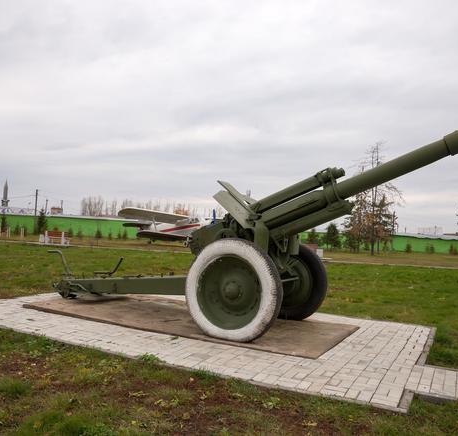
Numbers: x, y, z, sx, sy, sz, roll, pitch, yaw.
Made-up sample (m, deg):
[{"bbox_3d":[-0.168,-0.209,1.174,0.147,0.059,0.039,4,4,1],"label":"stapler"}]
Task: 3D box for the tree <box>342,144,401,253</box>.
[{"bbox_3d":[13.494,-1.801,41.000,5.172,10.598,5.172,3,-2,0],"label":"tree"}]

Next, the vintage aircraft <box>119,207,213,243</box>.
[{"bbox_3d":[-6.136,1.277,49.273,12.500,4.100,18.200,0,-3,44],"label":"vintage aircraft"}]

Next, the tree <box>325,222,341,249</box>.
[{"bbox_3d":[13.531,2.419,57.000,2.092,3.661,2.092,3,-2,0],"label":"tree"}]

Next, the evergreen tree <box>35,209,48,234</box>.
[{"bbox_3d":[-26.163,0.511,61.000,1.679,3.680,1.679,3,-2,0],"label":"evergreen tree"}]

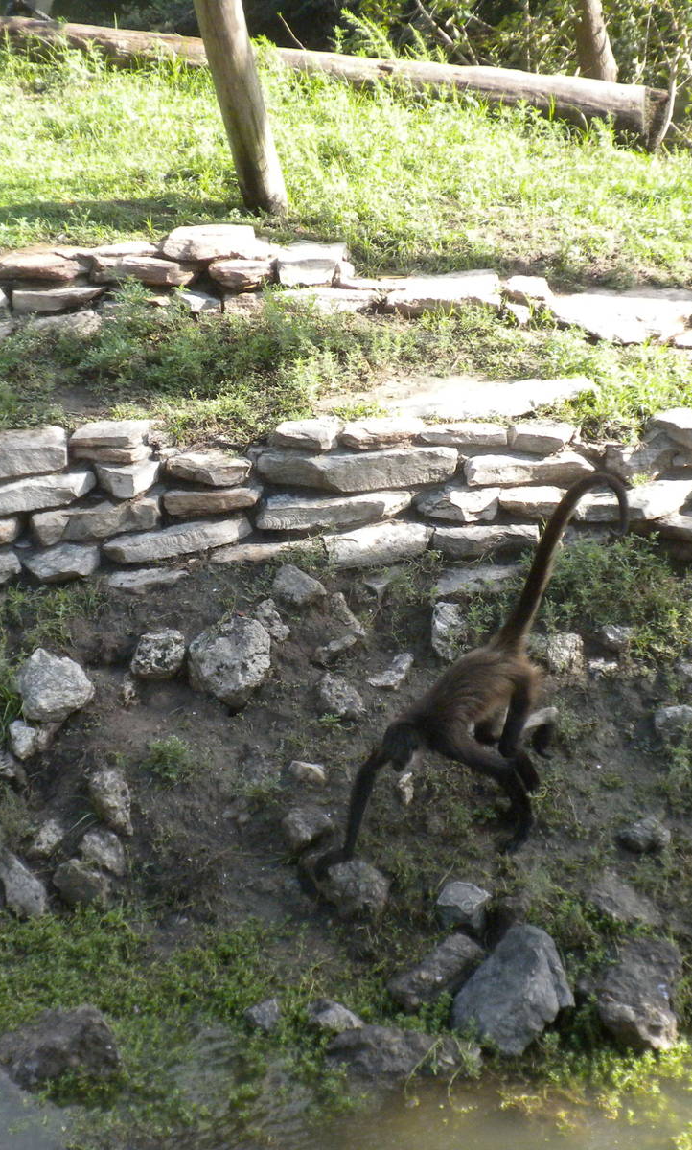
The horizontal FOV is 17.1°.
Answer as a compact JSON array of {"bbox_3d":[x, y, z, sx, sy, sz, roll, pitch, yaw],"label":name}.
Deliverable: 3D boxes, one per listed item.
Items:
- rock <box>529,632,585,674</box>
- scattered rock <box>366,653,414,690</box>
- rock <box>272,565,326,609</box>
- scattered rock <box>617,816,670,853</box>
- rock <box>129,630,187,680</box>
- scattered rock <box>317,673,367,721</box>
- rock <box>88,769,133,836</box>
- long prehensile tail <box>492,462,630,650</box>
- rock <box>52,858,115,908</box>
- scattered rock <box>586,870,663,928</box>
[{"bbox_3d":[0.662,0.246,7.231,0.173,0.096,0.141,2,20,5],"label":"rock"},{"bbox_3d":[0.136,0.301,7.179,0.146,0.090,0.112,0,20,1],"label":"scattered rock"},{"bbox_3d":[-0.137,0.034,6.836,0.164,0.128,0.139,0,18,0],"label":"rock"},{"bbox_3d":[0.803,0.700,6.217,0.149,0.098,0.126,0,18,0],"label":"scattered rock"},{"bbox_3d":[-0.547,0.232,6.704,0.164,0.139,0.139,0,18,0],"label":"rock"},{"bbox_3d":[-0.010,0.347,6.576,0.140,0.130,0.119,0,18,0],"label":"scattered rock"},{"bbox_3d":[-0.608,0.587,5.952,0.118,0.162,0.136,0,18,0],"label":"rock"},{"bbox_3d":[0.557,-0.043,5.970,0.350,0.470,0.150,-6,19,-19],"label":"long prehensile tail"},{"bbox_3d":[-0.778,0.914,6.850,0.180,0.125,0.140,10,33,16],"label":"rock"},{"bbox_3d":[0.734,0.854,6.070,0.202,0.143,0.182,0,18,0],"label":"scattered rock"}]

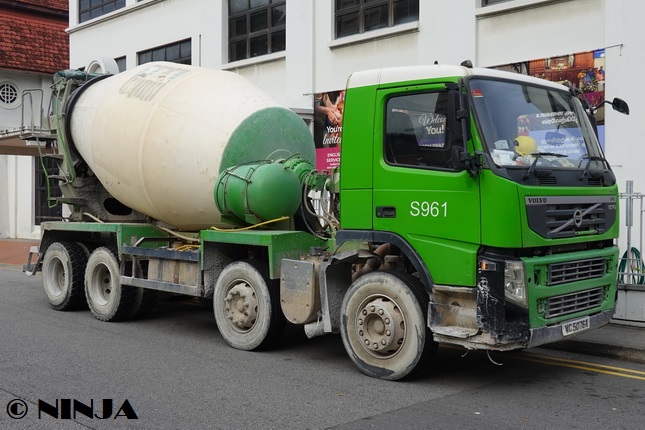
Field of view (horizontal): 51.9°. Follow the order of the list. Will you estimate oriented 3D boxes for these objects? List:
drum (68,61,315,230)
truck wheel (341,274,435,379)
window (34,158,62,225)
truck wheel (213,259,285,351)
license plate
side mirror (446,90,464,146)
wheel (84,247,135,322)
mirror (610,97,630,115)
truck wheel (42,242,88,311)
[{"bbox_3d":[-2.156,-1.086,10.258,4.500,2.420,2.420,19,13,40],"label":"drum"},{"bbox_3d":[0.641,1.053,6.347,1.030,1.030,0.290,1,1,42],"label":"truck wheel"},{"bbox_3d":[-10.322,-0.886,25.000,1.100,2.500,0.150,-1,1,-44],"label":"window"},{"bbox_3d":[-0.831,1.034,7.682,1.030,1.030,0.290,1,1,42],"label":"truck wheel"},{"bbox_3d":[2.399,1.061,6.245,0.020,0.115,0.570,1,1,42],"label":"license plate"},{"bbox_3d":[1.107,-0.825,5.493,0.120,0.460,0.210,1,1,42],"label":"side mirror"},{"bbox_3d":[-3.111,1.005,9.721,1.040,1.040,0.280,1,1,42],"label":"wheel"},{"bbox_3d":[3.155,-1.148,7.018,0.120,0.200,0.220,-28,-18,39],"label":"mirror"},{"bbox_3d":[-4.132,0.992,10.647,1.040,1.040,0.280,1,1,42],"label":"truck wheel"}]

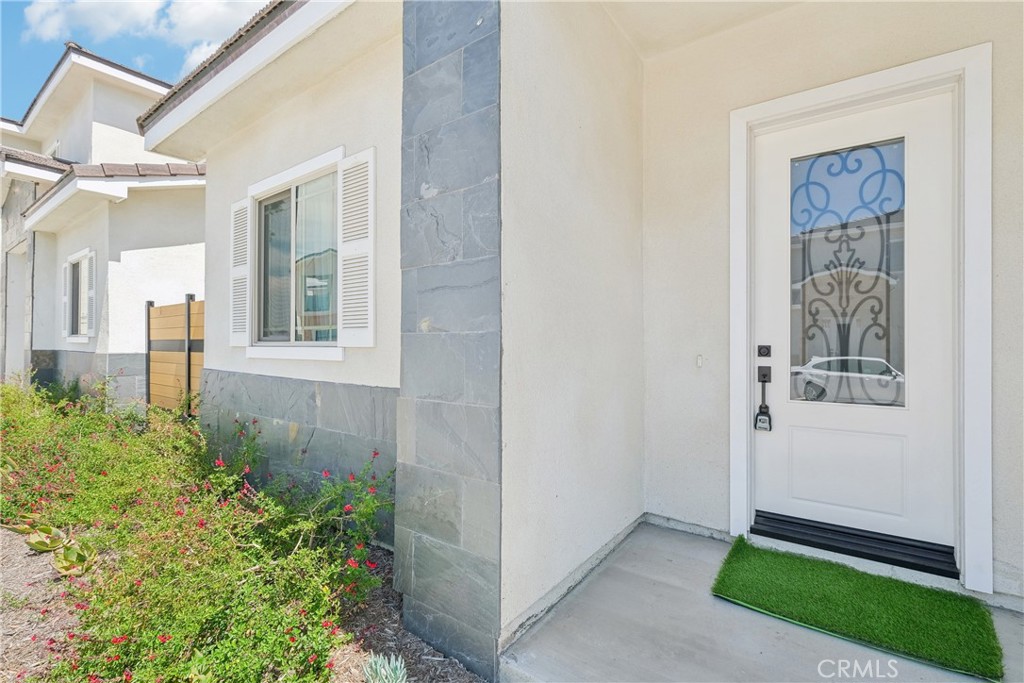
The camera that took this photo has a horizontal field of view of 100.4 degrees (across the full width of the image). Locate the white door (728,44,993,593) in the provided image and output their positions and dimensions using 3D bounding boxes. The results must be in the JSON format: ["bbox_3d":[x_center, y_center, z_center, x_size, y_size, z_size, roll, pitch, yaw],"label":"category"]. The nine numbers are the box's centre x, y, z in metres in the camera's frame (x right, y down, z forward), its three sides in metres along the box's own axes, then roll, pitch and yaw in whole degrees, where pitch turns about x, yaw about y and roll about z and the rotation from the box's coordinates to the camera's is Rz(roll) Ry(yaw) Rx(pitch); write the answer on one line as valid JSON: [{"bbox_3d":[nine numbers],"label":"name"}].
[{"bbox_3d":[1.885,-0.112,2.430,1.138,2.675,0.140,0,0,33],"label":"white door"}]

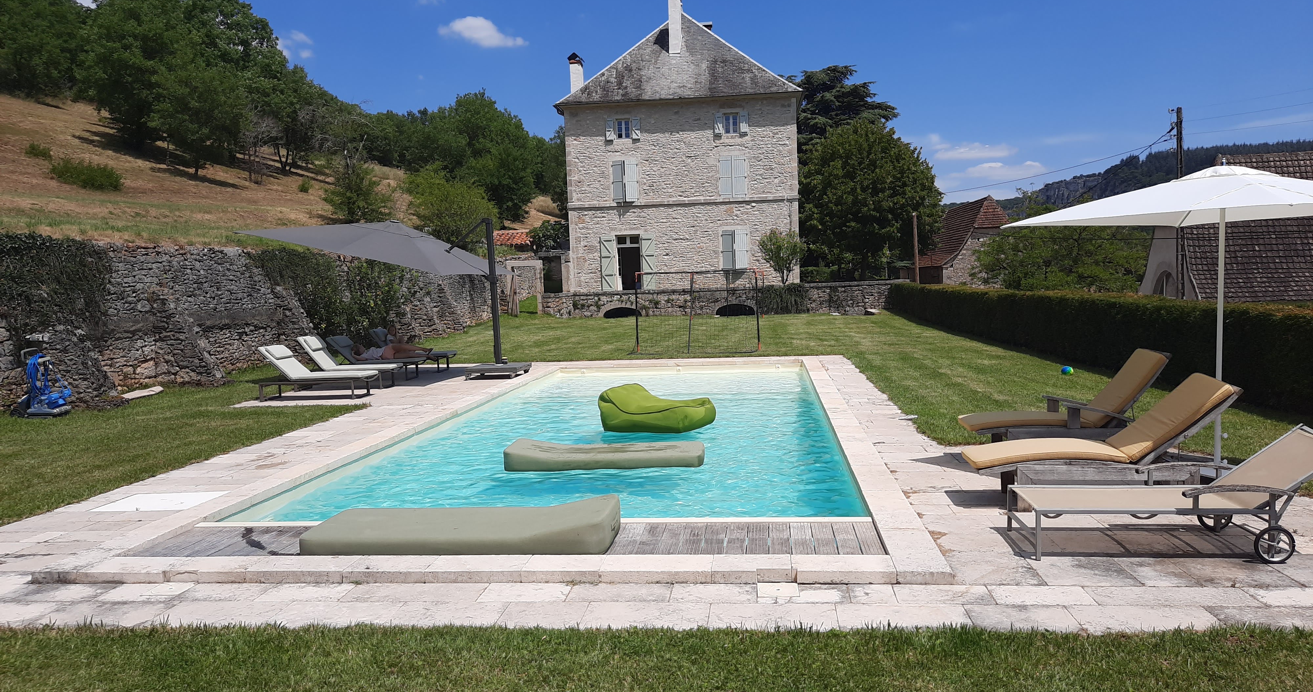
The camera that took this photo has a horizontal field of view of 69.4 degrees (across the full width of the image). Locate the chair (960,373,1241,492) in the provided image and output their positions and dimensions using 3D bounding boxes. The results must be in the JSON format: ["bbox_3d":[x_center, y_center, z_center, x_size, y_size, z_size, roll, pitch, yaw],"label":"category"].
[{"bbox_3d":[3.211,0.705,7.028,1.827,0.913,0.718,-1,4,7],"label":"chair"}]

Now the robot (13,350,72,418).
[{"bbox_3d":[-9.359,0.561,14.478,0.540,0.990,0.470,-1,4,11],"label":"robot"}]

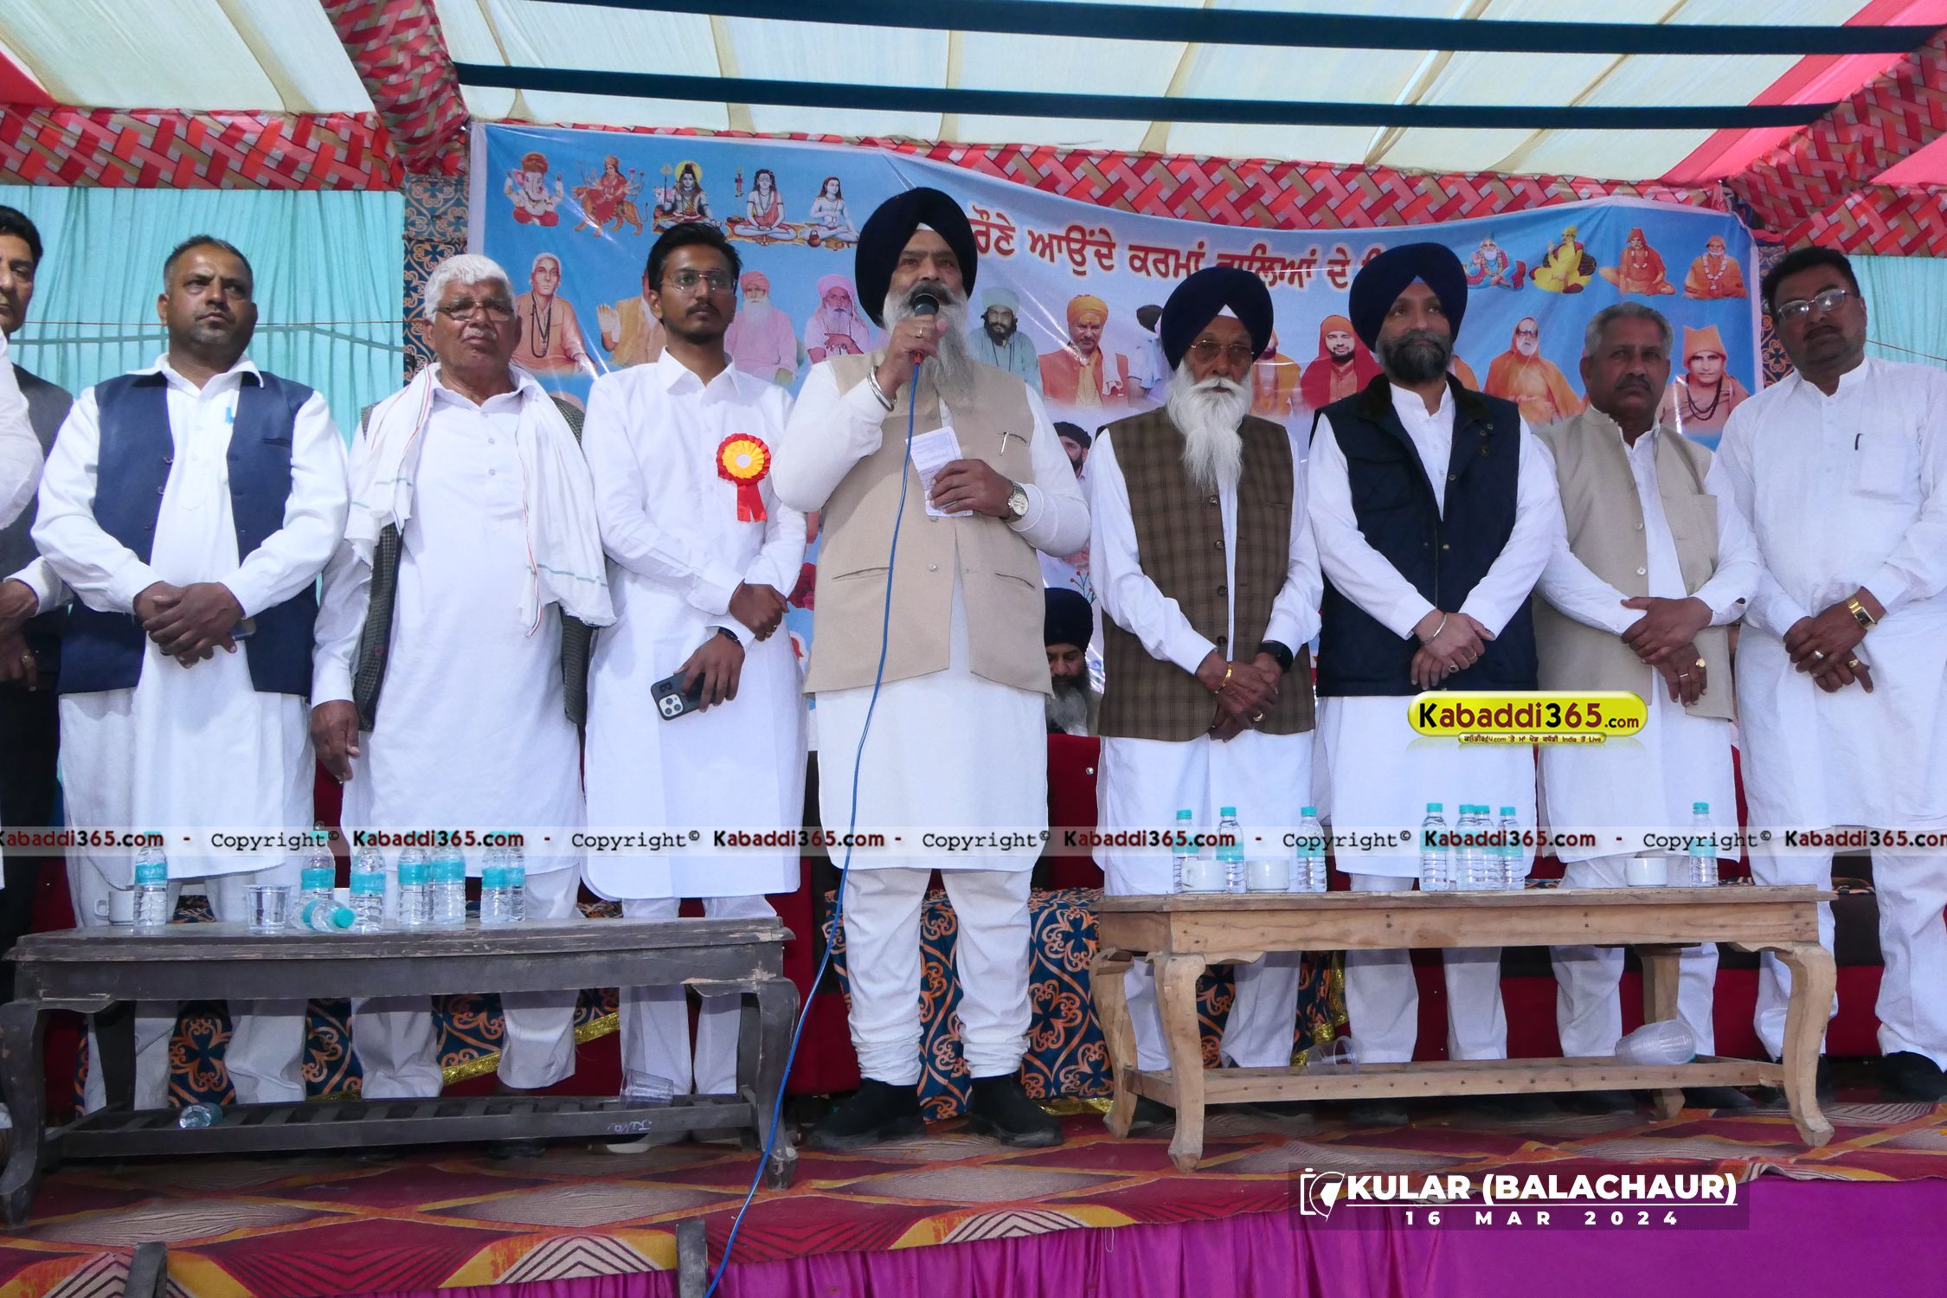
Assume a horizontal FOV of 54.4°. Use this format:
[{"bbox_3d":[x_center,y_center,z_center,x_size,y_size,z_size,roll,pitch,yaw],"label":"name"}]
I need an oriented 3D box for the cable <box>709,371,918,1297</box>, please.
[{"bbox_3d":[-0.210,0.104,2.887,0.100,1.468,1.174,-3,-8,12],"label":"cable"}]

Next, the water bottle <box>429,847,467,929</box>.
[{"bbox_3d":[-0.827,0.364,2.980,0.051,0.160,0.051,-1,-7,0],"label":"water bottle"}]

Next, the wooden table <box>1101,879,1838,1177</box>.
[{"bbox_3d":[0.845,0.660,3.410,1.180,0.442,0.520,0,-7,-10],"label":"wooden table"}]

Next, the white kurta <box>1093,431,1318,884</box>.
[{"bbox_3d":[0.471,0.015,3.840,0.480,0.990,0.310,0,-7,-8],"label":"white kurta"}]

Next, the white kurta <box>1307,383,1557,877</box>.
[{"bbox_3d":[0.921,-0.043,3.800,0.510,0.990,0.310,-1,-6,0],"label":"white kurta"}]

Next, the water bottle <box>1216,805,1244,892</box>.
[{"bbox_3d":[0.475,0.371,3.500,0.057,0.162,0.057,-1,-6,0],"label":"water bottle"}]

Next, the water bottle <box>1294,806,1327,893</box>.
[{"bbox_3d":[0.623,0.371,3.500,0.057,0.162,0.057,-1,-6,0],"label":"water bottle"}]

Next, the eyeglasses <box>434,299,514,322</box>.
[{"bbox_3d":[-0.987,-0.649,3.736,0.140,0.042,0.140,1,-5,-20],"label":"eyeglasses"}]

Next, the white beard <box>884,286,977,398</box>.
[{"bbox_3d":[-0.083,-0.582,3.600,0.165,0.220,0.140,5,-11,-14],"label":"white beard"}]

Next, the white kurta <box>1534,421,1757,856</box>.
[{"bbox_3d":[1.398,-0.043,3.965,0.470,0.930,0.340,-2,-7,6],"label":"white kurta"}]

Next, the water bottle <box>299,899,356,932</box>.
[{"bbox_3d":[-1.139,0.470,3.330,0.058,0.058,0.175,4,-7,-44],"label":"water bottle"}]

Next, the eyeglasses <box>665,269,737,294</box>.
[{"bbox_3d":[-0.562,-0.709,3.761,0.137,0.042,0.140,4,-9,-28],"label":"eyeglasses"}]

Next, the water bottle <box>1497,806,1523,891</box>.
[{"bbox_3d":[1.014,0.378,3.579,0.051,0.160,0.051,-1,-7,0],"label":"water bottle"}]

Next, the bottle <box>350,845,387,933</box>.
[{"bbox_3d":[-0.933,0.360,2.920,0.054,0.155,0.054,-1,-7,0],"label":"bottle"}]

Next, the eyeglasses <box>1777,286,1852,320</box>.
[{"bbox_3d":[1.787,-0.714,4.011,0.138,0.045,0.140,-15,-14,26],"label":"eyeglasses"}]

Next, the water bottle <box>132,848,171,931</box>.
[{"bbox_3d":[-1.325,0.371,3.050,0.054,0.155,0.054,-1,-7,0],"label":"water bottle"}]

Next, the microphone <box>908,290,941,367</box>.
[{"bbox_3d":[-0.093,-0.587,3.470,0.050,0.175,0.050,5,-30,0],"label":"microphone"}]

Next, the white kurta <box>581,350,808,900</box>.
[{"bbox_3d":[-0.537,-0.065,3.631,0.450,1.067,0.340,1,-7,-16],"label":"white kurta"}]

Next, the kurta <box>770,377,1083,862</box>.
[{"bbox_3d":[-0.077,-0.086,3.663,0.570,1.023,0.380,0,-8,-9],"label":"kurta"}]

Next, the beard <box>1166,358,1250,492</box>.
[{"bbox_3d":[0.477,-0.454,3.840,0.165,0.260,0.130,2,-5,-8],"label":"beard"}]

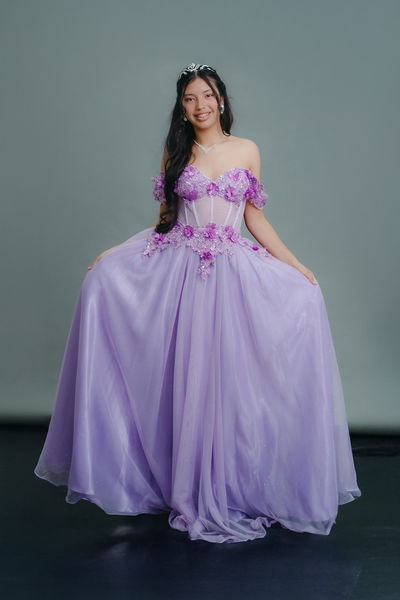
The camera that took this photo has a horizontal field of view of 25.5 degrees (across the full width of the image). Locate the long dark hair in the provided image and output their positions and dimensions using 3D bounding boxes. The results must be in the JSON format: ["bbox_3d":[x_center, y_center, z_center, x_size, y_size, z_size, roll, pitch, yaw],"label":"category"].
[{"bbox_3d":[-0.018,-0.542,3.200,0.275,0.585,0.250,0,2,0],"label":"long dark hair"}]

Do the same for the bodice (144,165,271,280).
[{"bbox_3d":[0.027,-0.281,3.180,0.435,0.400,0.270,0,2,-4],"label":"bodice"}]

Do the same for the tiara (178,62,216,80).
[{"bbox_3d":[-0.009,-0.818,3.170,0.135,0.055,0.090,-7,0,6],"label":"tiara"}]

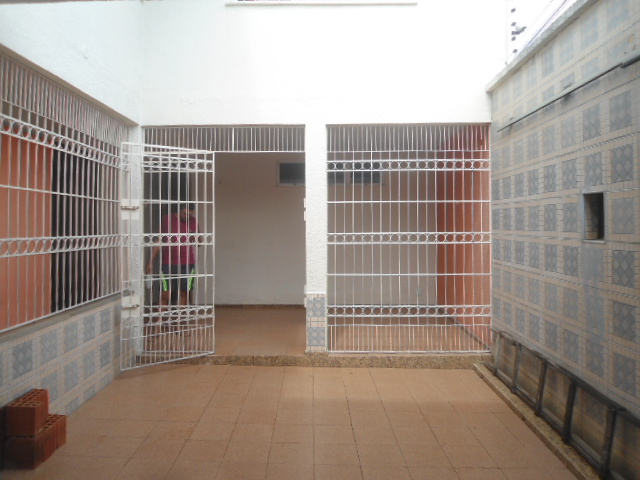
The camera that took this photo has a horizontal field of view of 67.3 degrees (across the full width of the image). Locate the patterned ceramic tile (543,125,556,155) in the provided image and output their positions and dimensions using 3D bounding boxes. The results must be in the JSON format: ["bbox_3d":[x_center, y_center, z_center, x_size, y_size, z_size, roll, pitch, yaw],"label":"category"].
[{"bbox_3d":[1.830,-0.798,3.816,0.010,0.207,0.207,0,1,1],"label":"patterned ceramic tile"}]

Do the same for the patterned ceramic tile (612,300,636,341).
[{"bbox_3d":[1.818,0.480,2.864,0.010,0.207,0.207,0,1,1],"label":"patterned ceramic tile"}]

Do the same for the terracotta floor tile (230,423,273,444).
[{"bbox_3d":[-0.489,1.427,3.549,0.300,0.012,0.300,2,2,-1],"label":"terracotta floor tile"}]

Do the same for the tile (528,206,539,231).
[{"bbox_3d":[1.875,-0.189,4.221,0.010,0.213,0.213,0,2,1],"label":"tile"}]

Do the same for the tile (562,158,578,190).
[{"bbox_3d":[1.826,-0.484,3.502,0.010,0.207,0.207,0,1,1],"label":"tile"}]

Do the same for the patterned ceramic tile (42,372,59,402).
[{"bbox_3d":[-1.968,1.073,3.496,0.012,0.207,0.213,0,2,0],"label":"patterned ceramic tile"}]

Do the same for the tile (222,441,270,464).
[{"bbox_3d":[-0.479,1.413,3.201,0.295,0.010,0.295,1,2,-1],"label":"tile"}]

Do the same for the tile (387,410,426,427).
[{"bbox_3d":[0.690,1.423,3.812,0.295,0.010,0.295,1,2,-1],"label":"tile"}]

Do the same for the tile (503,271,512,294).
[{"bbox_3d":[1.812,0.412,4.639,0.010,0.203,0.203,0,1,1],"label":"tile"}]

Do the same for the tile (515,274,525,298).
[{"bbox_3d":[1.829,0.425,4.396,0.012,0.207,0.213,0,2,1],"label":"tile"}]

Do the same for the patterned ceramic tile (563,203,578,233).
[{"bbox_3d":[1.911,-0.166,3.656,0.010,0.218,0.218,0,2,1],"label":"patterned ceramic tile"}]

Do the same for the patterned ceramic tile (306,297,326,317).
[{"bbox_3d":[-0.038,0.743,5.288,0.208,0.212,0.010,0,2,0],"label":"patterned ceramic tile"}]

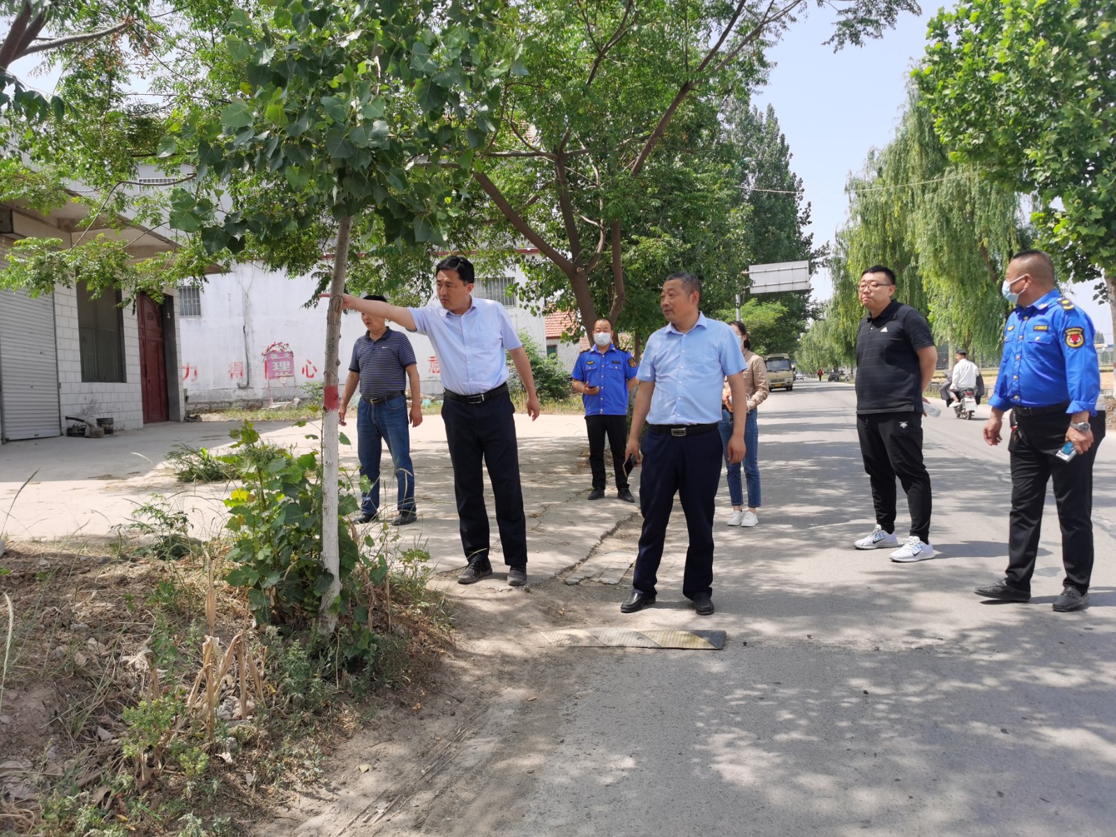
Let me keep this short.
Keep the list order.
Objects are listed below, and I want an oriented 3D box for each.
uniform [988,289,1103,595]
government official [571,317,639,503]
[{"bbox_3d":[2.439,0.120,4.360,0.420,1.460,0.540,-3,3,-22],"label":"uniform"},{"bbox_3d":[0.445,-0.094,8.150,0.600,1.700,0.380,-1,3,10],"label":"government official"}]

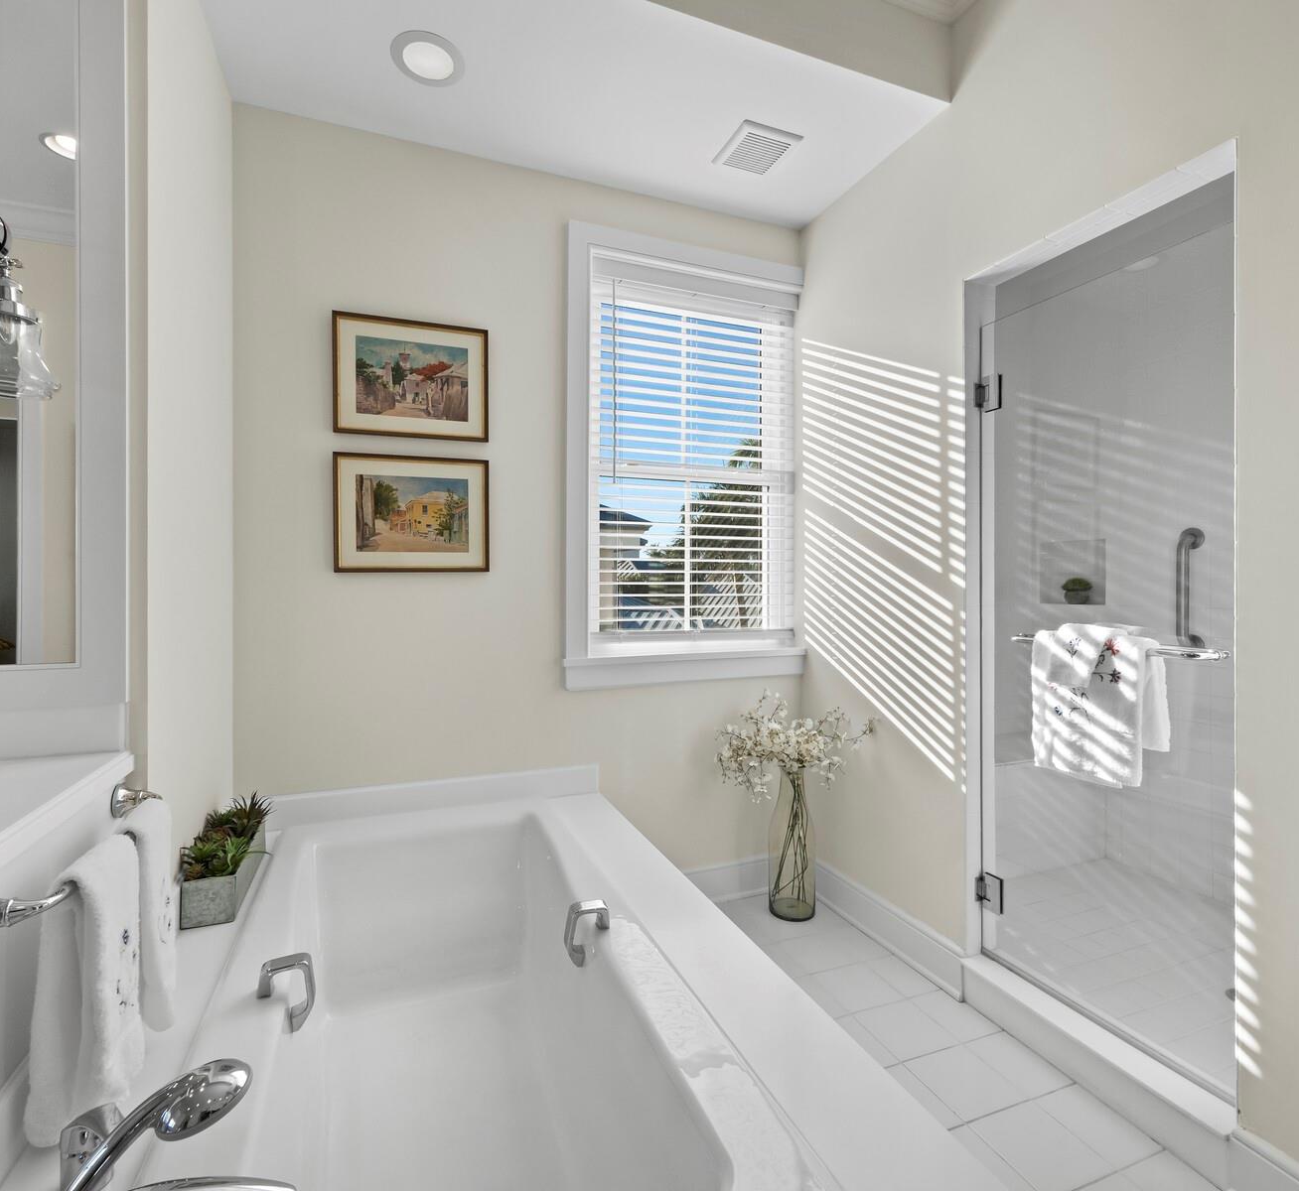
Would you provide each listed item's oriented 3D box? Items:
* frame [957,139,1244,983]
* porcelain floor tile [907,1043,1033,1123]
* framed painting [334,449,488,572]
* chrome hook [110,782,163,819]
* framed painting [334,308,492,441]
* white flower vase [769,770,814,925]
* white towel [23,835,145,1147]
[{"bbox_3d":[1.121,0.078,1.629,0.125,2.030,0.675,0,0,-21],"label":"frame"},{"bbox_3d":[0.792,1.219,1.607,0.204,0.010,0.204,0,0,-21],"label":"porcelain floor tile"},{"bbox_3d":[-0.777,-0.267,2.125,0.480,0.382,0.022,0,0,-21],"label":"framed painting"},{"bbox_3d":[-0.912,0.367,1.155,0.076,0.058,0.056,0,0,-21],"label":"chrome hook"},{"bbox_3d":[-0.778,-0.713,2.125,0.480,0.385,0.022,0,0,-21],"label":"framed painting"},{"bbox_3d":[0.556,0.938,2.478,0.176,0.555,0.176,0,0,0],"label":"white flower vase"},{"bbox_3d":[-0.792,0.542,0.934,0.093,0.335,0.195,0,0,-21],"label":"white towel"}]

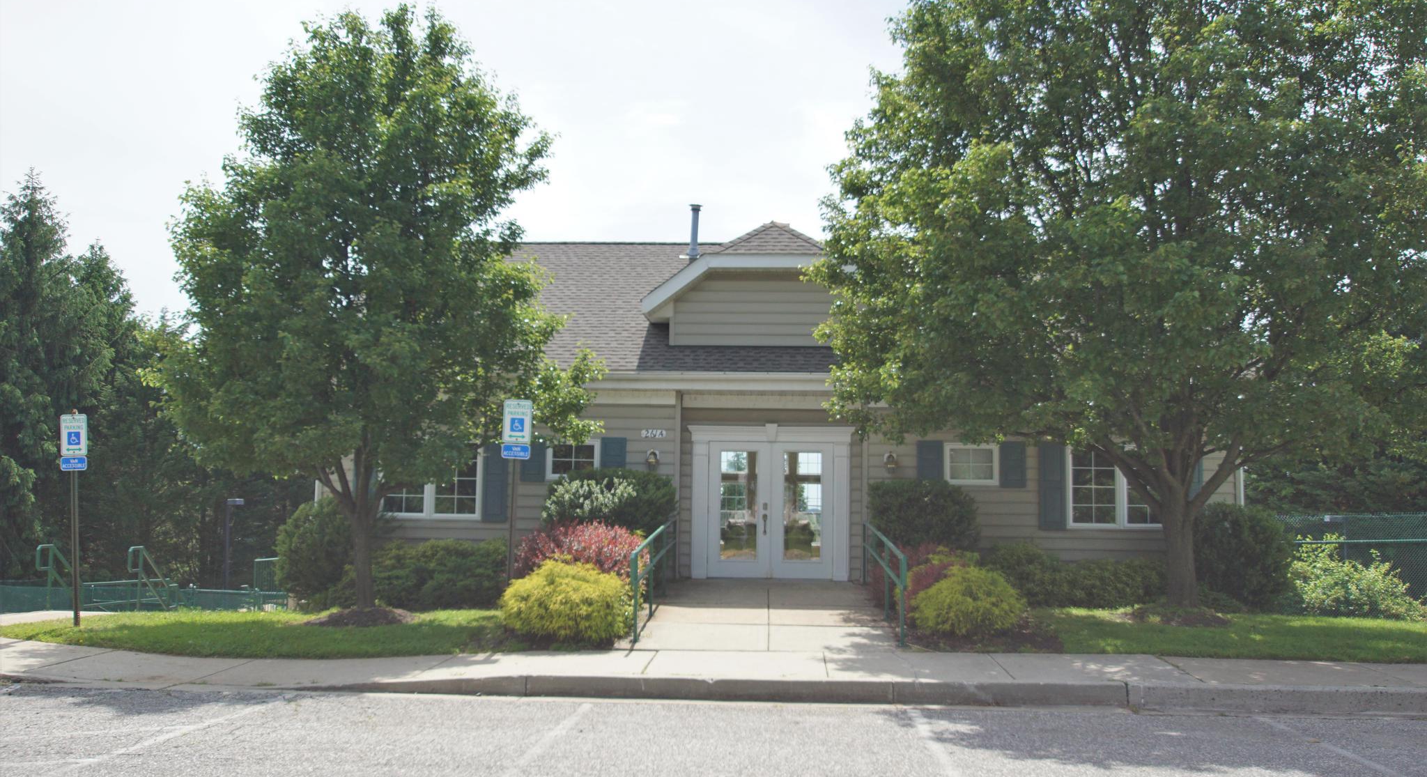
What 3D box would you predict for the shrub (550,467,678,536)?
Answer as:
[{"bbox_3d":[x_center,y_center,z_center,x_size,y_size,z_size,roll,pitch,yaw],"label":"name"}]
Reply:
[{"bbox_3d":[-1.448,2.060,16.804,1.800,1.786,1.600,1,-6,4],"label":"shrub"}]

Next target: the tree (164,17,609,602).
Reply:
[{"bbox_3d":[-3.894,-1.054,14.283,5.100,7.324,5.000,1,-6,4],"label":"tree"}]

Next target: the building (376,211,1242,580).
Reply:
[{"bbox_3d":[1.163,0.231,22.552,14.000,6.650,9.800,1,-6,4],"label":"building"}]

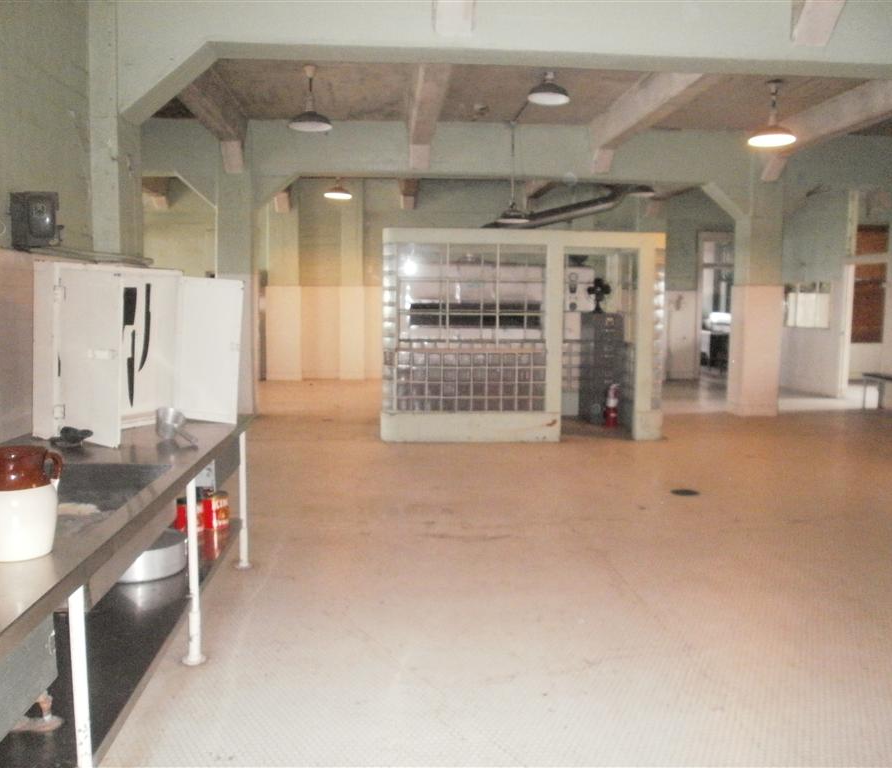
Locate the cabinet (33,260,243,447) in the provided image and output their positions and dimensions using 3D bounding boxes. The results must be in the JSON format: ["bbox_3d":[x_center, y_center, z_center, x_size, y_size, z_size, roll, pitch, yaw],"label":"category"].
[{"bbox_3d":[-1.488,-0.168,3.719,0.520,0.818,0.780,5,8,33],"label":"cabinet"}]

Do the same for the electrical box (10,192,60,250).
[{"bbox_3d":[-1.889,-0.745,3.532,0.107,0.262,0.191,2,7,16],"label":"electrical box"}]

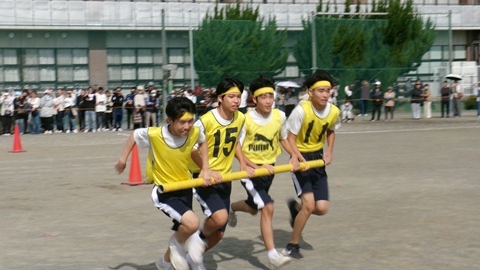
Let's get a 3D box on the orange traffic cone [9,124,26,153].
[{"bbox_3d":[-5.660,0.089,27.500,0.390,0.700,0.390,1,4,45],"label":"orange traffic cone"}]

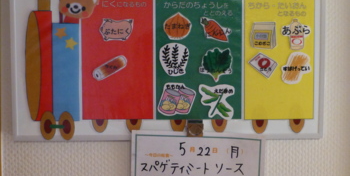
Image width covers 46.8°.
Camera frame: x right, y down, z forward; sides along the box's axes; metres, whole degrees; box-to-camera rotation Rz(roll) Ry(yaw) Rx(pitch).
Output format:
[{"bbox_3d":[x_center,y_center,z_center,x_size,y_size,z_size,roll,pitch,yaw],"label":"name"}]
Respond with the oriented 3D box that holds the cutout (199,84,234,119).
[{"bbox_3d":[0.090,0.030,0.865,0.076,0.076,0.005,0,3,-2],"label":"cutout"}]

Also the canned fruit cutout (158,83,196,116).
[{"bbox_3d":[0.005,0.025,0.861,0.082,0.071,0.005,0,3,-2],"label":"canned fruit cutout"}]

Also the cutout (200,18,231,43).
[{"bbox_3d":[0.088,-0.123,0.858,0.066,0.053,0.005,0,3,-2],"label":"cutout"}]

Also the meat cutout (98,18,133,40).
[{"bbox_3d":[-0.122,-0.122,0.850,0.073,0.048,0.005,0,3,-2],"label":"meat cutout"}]

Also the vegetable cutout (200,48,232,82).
[{"bbox_3d":[0.088,-0.049,0.861,0.071,0.074,0.005,0,3,-2],"label":"vegetable cutout"}]

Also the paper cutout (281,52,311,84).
[{"bbox_3d":[0.262,-0.042,0.867,0.065,0.069,0.005,0,3,-2],"label":"paper cutout"}]

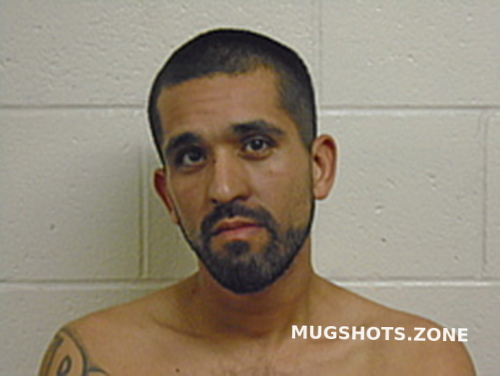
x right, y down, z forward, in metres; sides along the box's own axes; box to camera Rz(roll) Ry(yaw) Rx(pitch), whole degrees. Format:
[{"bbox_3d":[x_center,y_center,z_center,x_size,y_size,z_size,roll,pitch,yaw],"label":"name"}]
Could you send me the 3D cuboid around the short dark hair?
[{"bbox_3d":[-0.019,-0.092,1.170,0.166,0.148,0.190,-9,-6,11],"label":"short dark hair"}]

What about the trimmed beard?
[{"bbox_3d":[-0.002,0.058,1.115,0.122,0.085,0.085,-9,-6,11],"label":"trimmed beard"}]

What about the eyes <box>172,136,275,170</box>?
[{"bbox_3d":[-0.023,-0.034,1.090,0.096,0.018,0.022,-9,-6,11],"label":"eyes"}]

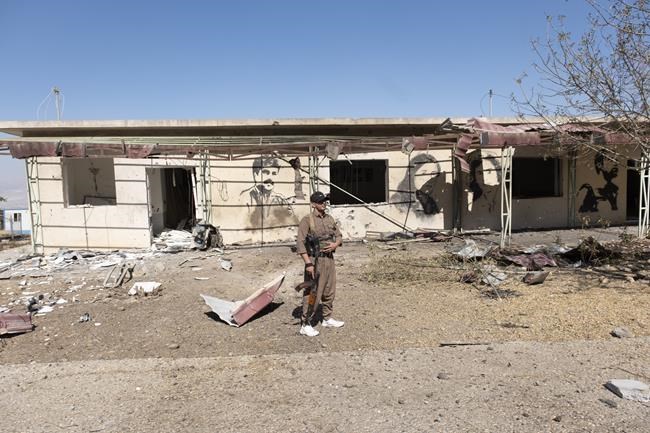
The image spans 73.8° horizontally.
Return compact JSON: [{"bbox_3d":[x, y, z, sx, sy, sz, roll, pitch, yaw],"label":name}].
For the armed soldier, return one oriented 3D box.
[{"bbox_3d":[-0.063,0.573,5.429,0.540,1.760,0.450,-3,6,-30],"label":"armed soldier"}]

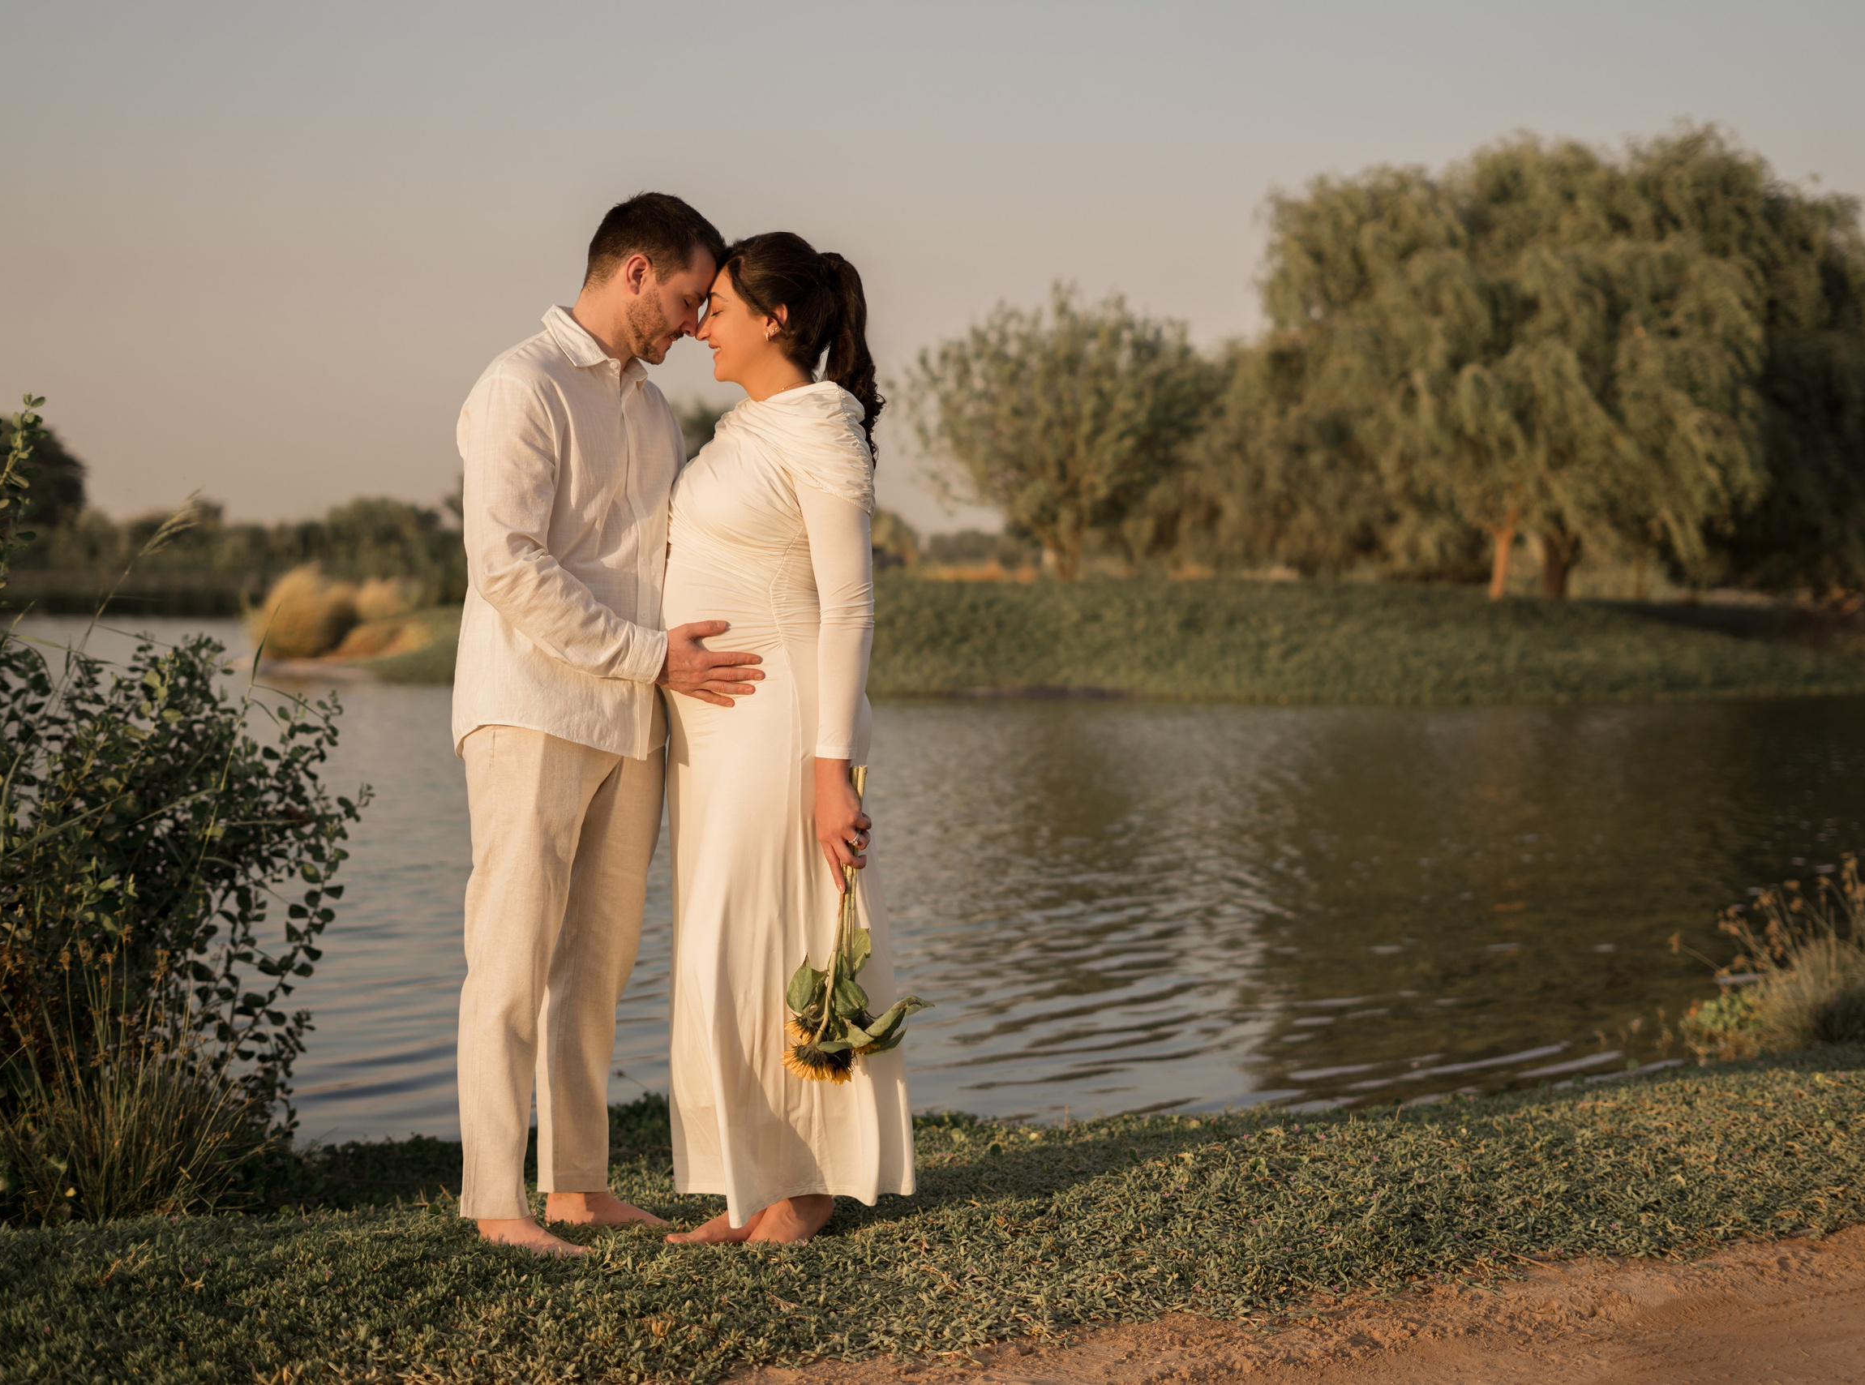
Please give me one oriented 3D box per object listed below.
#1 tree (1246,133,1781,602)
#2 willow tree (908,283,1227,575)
[{"bbox_3d":[7.259,-4.060,36.000,6.400,5.750,6.100,0,3,0],"label":"tree"},{"bbox_3d":[1.856,-3.701,41.000,4.430,4.150,4.200,0,3,0],"label":"willow tree"}]

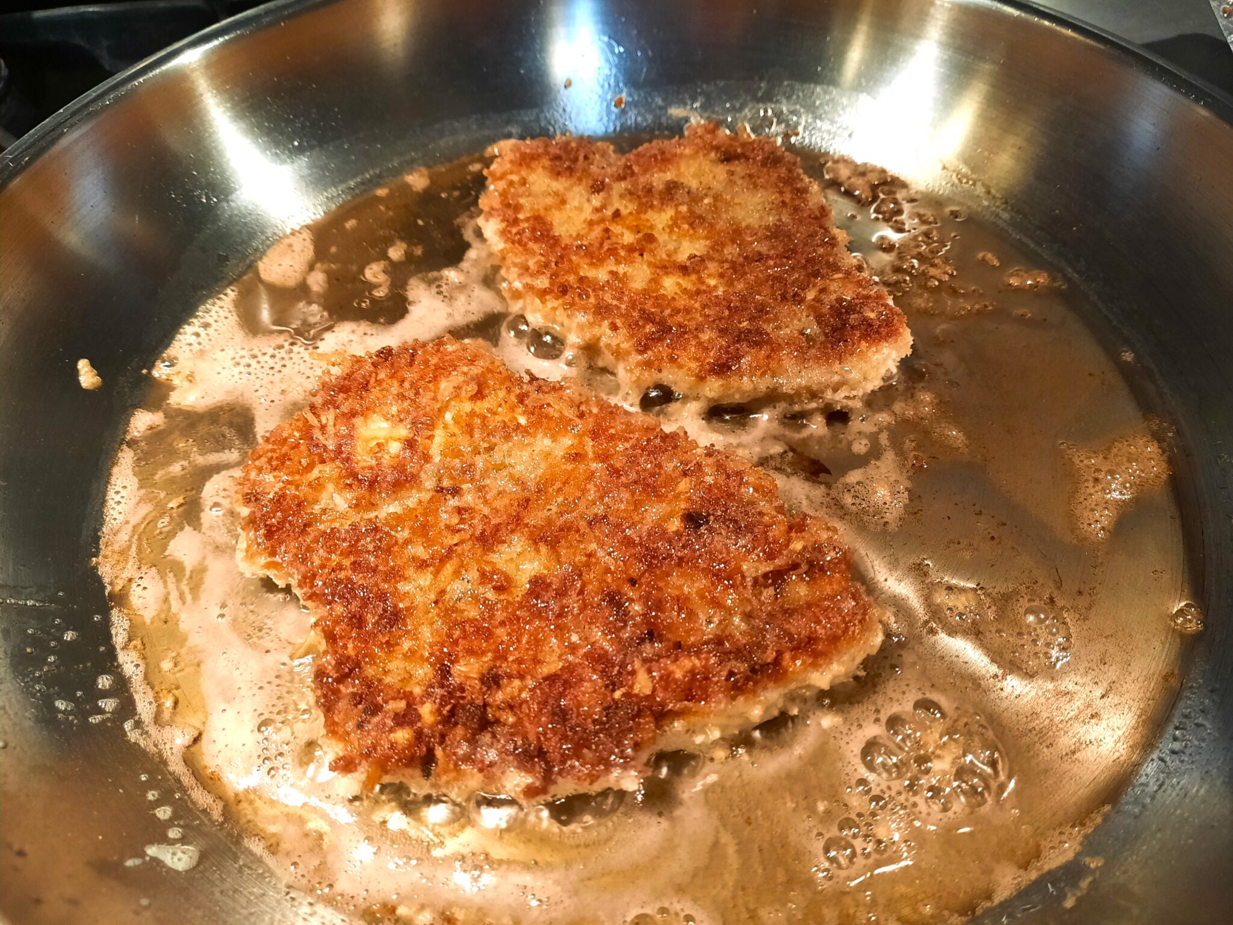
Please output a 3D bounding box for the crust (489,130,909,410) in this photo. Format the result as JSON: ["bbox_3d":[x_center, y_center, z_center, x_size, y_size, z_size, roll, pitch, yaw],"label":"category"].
[{"bbox_3d":[0.016,-0.058,0.253,0.096,0.014,0.125,-13,52,-9],"label":"crust"}]

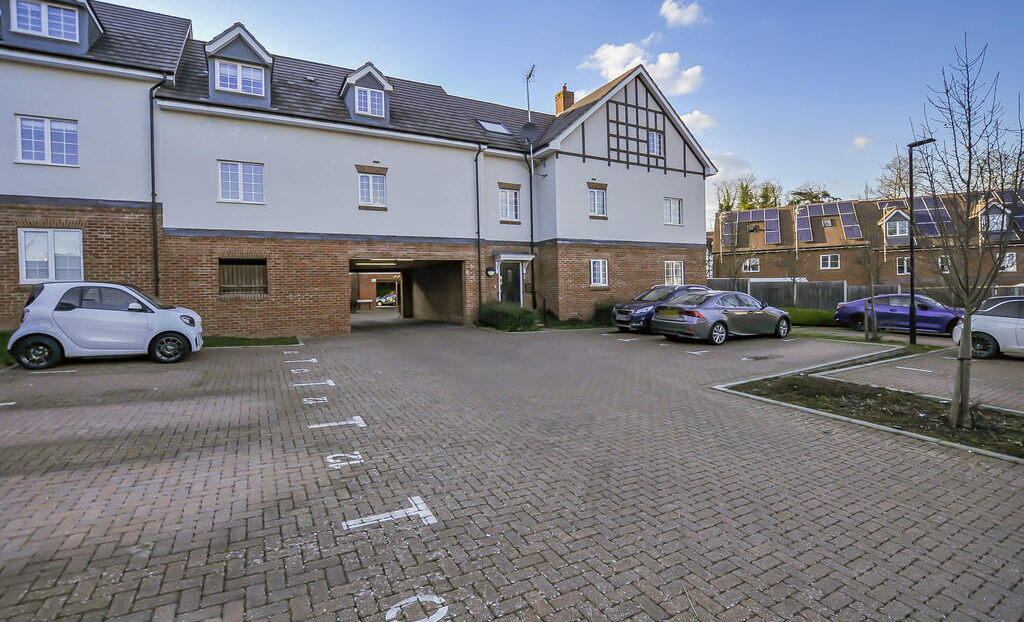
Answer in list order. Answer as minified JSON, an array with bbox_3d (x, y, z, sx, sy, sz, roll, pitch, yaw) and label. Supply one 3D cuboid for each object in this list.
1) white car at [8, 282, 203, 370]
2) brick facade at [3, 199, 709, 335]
[{"bbox_3d":[-7.763,0.229,8.551,2.695,1.555,1.663,-2,2,-24],"label":"white car"},{"bbox_3d":[-1.667,-1.168,14.380,22.500,3.500,1.000,-2,1,-26],"label":"brick facade"}]

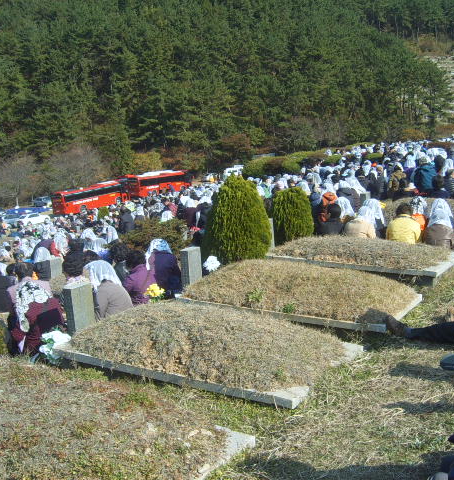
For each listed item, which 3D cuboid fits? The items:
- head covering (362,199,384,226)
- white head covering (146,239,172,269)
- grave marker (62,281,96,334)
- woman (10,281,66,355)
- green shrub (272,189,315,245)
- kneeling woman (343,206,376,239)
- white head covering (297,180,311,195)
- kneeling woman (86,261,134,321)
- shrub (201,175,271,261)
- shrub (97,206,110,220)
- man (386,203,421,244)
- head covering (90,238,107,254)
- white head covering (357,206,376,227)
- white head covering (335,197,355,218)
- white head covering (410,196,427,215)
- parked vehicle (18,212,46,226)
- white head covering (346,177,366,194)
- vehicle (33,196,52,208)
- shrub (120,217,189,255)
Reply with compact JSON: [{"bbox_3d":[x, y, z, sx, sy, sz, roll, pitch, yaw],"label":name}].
[{"bbox_3d":[1.902,-0.357,8.400,0.290,0.360,0.270,-4,14,-8],"label":"head covering"},{"bbox_3d":[-0.730,0.157,7.000,0.230,0.310,0.280,-12,13,-39],"label":"white head covering"},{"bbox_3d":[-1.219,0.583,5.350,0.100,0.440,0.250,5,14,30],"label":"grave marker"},{"bbox_3d":[-1.581,0.638,5.400,0.440,0.600,0.580,-5,12,-14],"label":"woman"},{"bbox_3d":[0.941,-0.323,9.300,0.580,0.830,0.580,-4,10,1],"label":"green shrub"},{"bbox_3d":[1.679,-0.158,8.200,0.460,0.600,0.620,-2,14,0],"label":"kneeling woman"},{"bbox_3d":[1.293,-0.868,10.800,0.230,0.250,0.250,-4,12,-8],"label":"white head covering"},{"bbox_3d":[-1.143,0.510,6.350,0.460,0.630,0.430,5,13,41],"label":"kneeling woman"},{"bbox_3d":[0.112,-0.247,7.600,0.820,1.070,0.820,-2,12,0],"label":"shrub"},{"bbox_3d":[-6.298,-1.300,33.000,0.620,0.850,0.620,-4,14,-11],"label":"shrub"},{"bbox_3d":[2.196,-0.143,8.050,0.450,0.700,0.580,-1,12,6],"label":"man"},{"bbox_3d":[-1.541,0.077,7.700,0.250,0.260,0.250,-7,15,-19],"label":"head covering"},{"bbox_3d":[1.811,-0.305,8.400,0.230,0.260,0.260,-2,12,0],"label":"white head covering"},{"bbox_3d":[1.575,-0.432,8.600,0.250,0.300,0.250,-7,15,-19],"label":"white head covering"},{"bbox_3d":[2.427,-0.437,8.200,0.200,0.230,0.220,-7,10,-15],"label":"white head covering"},{"bbox_3d":[-27.963,-2.978,94.000,4.500,1.470,1.800,-14,19,-41],"label":"parked vehicle"},{"bbox_3d":[1.981,-0.849,9.900,0.280,0.300,0.280,-11,17,-34],"label":"white head covering"},{"bbox_3d":[-30.853,-6.460,110.000,1.850,1.700,4.500,1,12,12],"label":"vehicle"},{"bbox_3d":[-0.994,0.028,9.000,0.960,0.620,0.900,-2,12,0],"label":"shrub"}]

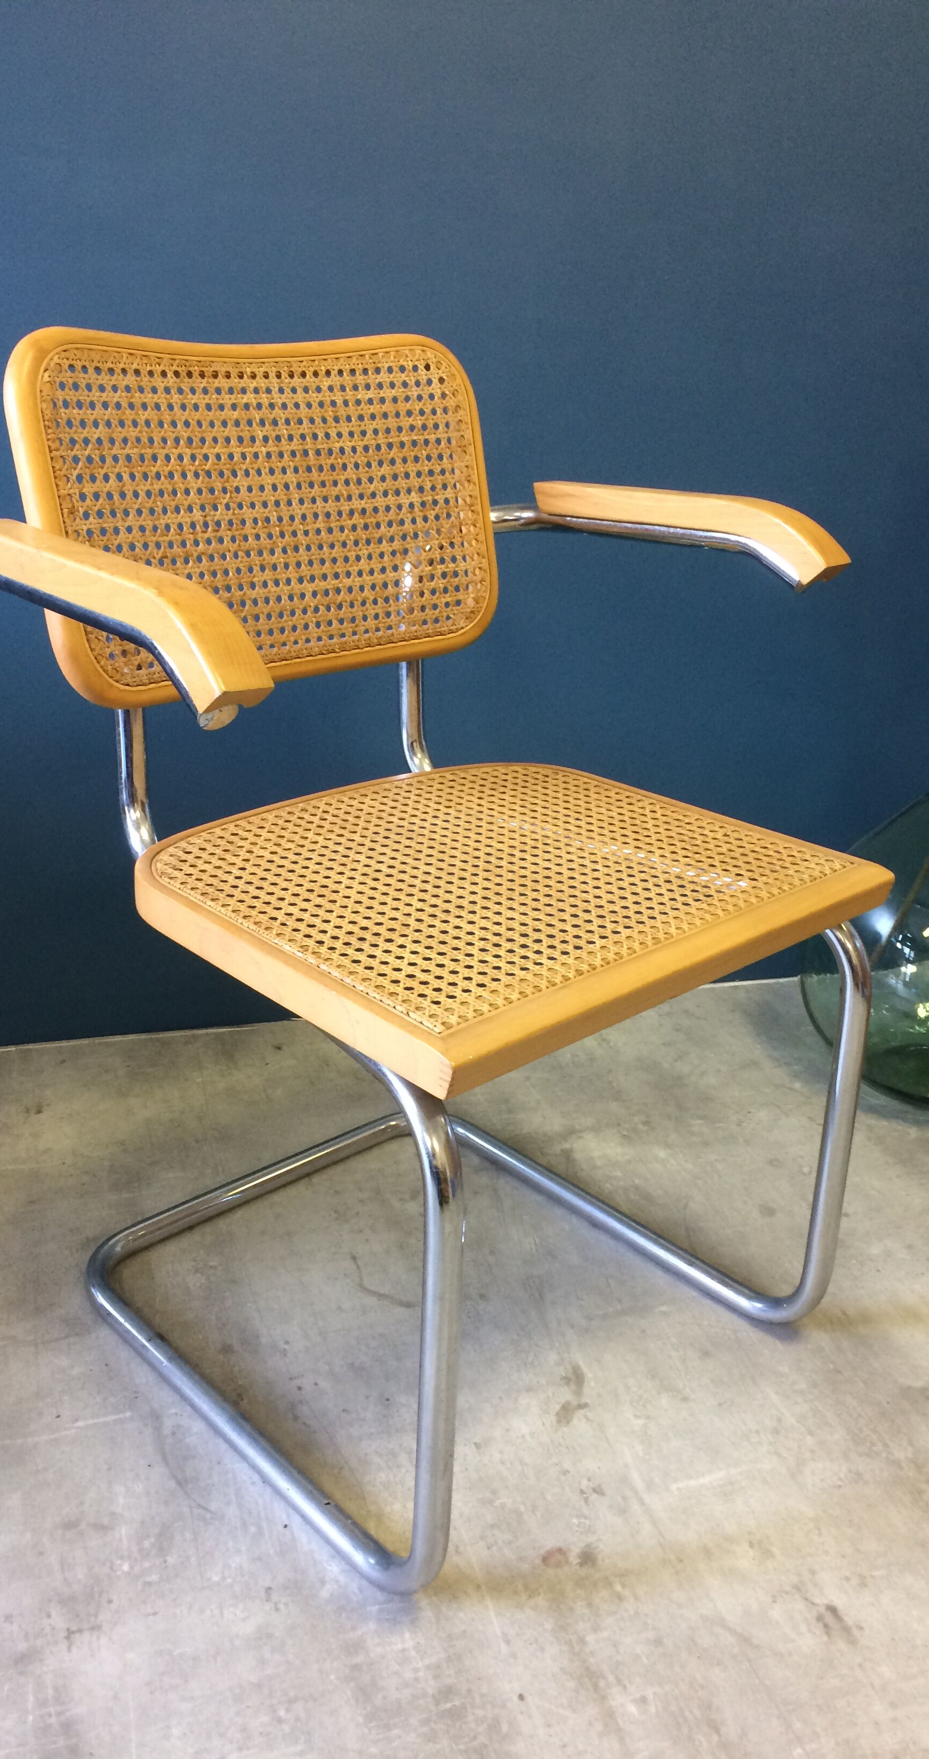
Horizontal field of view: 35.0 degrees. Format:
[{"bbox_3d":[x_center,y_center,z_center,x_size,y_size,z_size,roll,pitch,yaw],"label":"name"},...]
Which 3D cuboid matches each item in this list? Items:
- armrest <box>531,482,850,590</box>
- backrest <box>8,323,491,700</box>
[{"bbox_3d":[0.181,-0.299,1.235,0.037,0.061,0.319,-19,30,-39],"label":"armrest"},{"bbox_3d":[-0.152,-0.298,1.197,0.446,0.290,0.057,-17,19,-39],"label":"backrest"}]

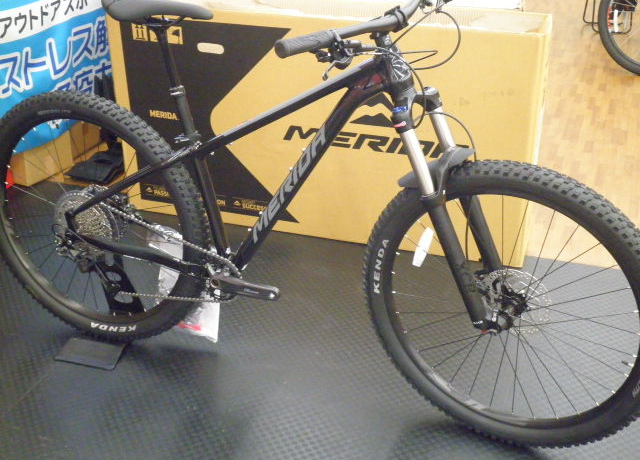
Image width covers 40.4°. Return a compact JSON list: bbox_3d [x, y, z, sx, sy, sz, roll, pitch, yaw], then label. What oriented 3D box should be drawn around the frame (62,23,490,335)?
[{"bbox_3d":[-0.104,-0.154,2.106,1.225,0.685,0.200,11,27,20],"label":"frame"}]

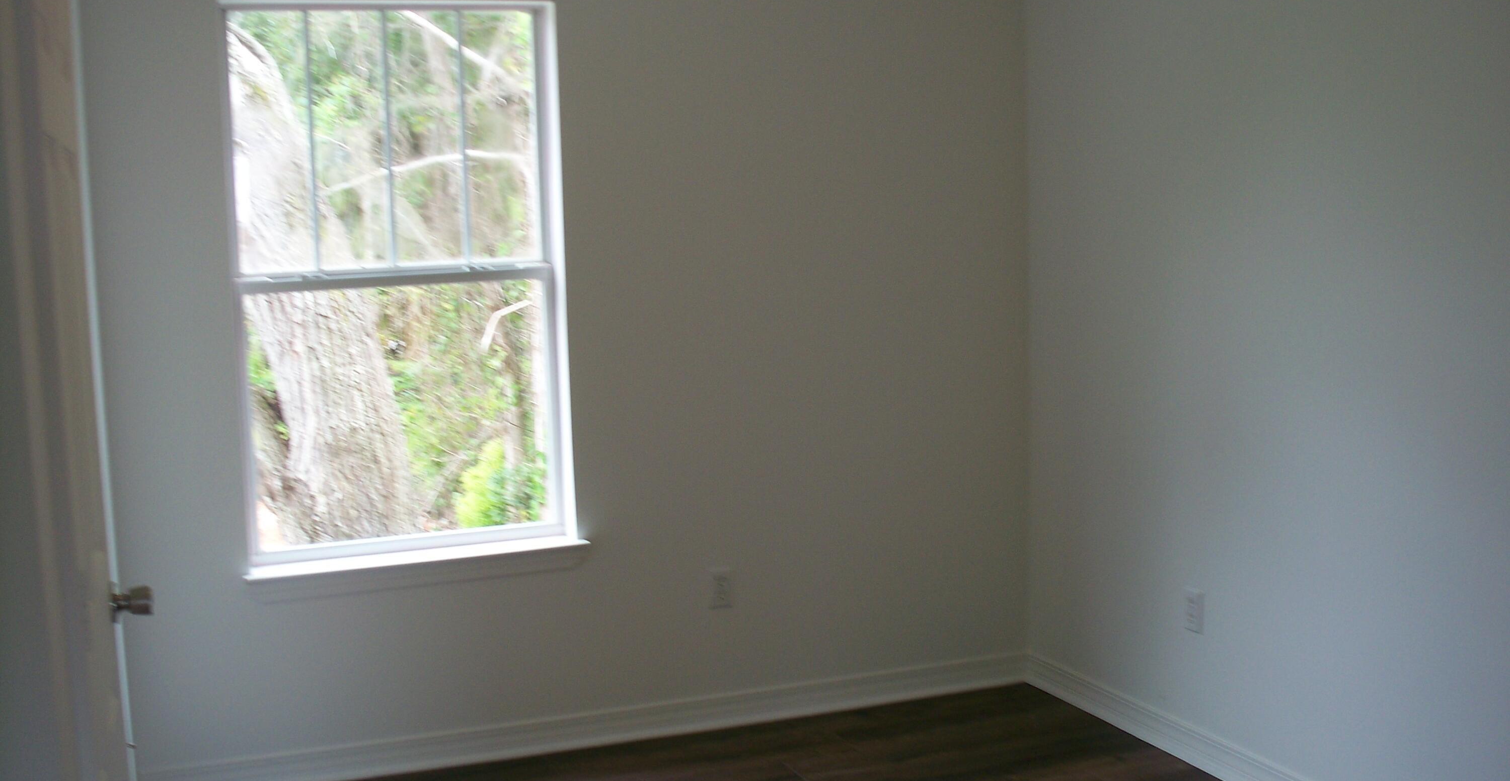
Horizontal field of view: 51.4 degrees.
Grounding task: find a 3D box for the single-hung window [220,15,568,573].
[{"bbox_3d":[-0.936,-0.285,4.187,0.867,1.462,0.110,-4,7,-21],"label":"single-hung window"}]

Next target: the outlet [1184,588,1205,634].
[{"bbox_3d":[1.150,0.579,4.109,0.010,0.115,0.072,-4,7,-21],"label":"outlet"}]

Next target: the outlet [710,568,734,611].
[{"bbox_3d":[-0.096,0.577,4.551,0.072,0.115,0.010,-4,7,-21],"label":"outlet"}]

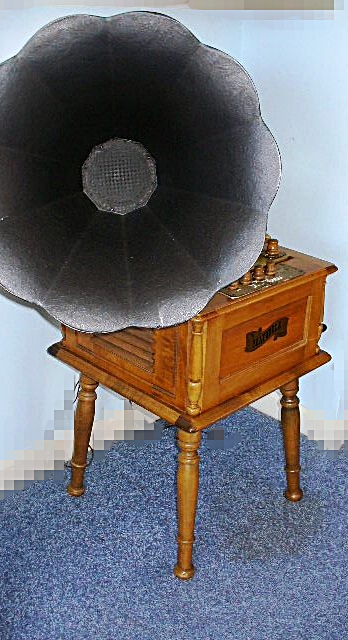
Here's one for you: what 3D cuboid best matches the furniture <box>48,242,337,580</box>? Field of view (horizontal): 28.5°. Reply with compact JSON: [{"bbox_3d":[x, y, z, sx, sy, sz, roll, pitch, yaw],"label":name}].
[{"bbox_3d":[0.040,0.163,1.714,0.494,0.682,0.487,-19,31,-41],"label":"furniture"}]

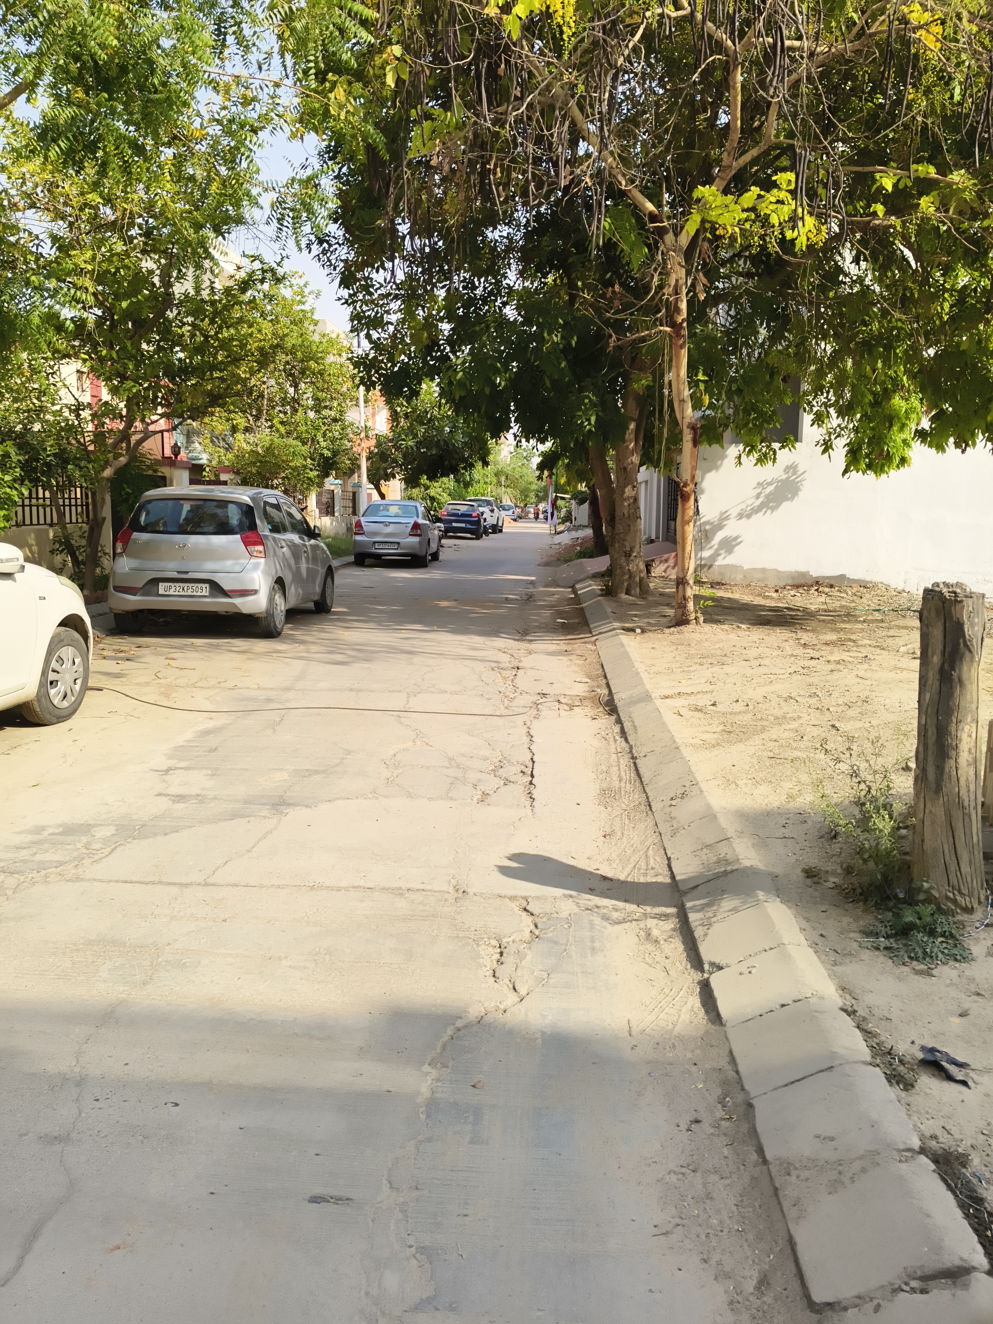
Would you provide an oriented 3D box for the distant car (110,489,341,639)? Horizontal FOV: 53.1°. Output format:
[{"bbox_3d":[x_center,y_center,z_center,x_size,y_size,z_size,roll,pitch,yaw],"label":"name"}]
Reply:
[{"bbox_3d":[-2.960,-1.228,11.368,1.660,1.550,3.620,1,9,3],"label":"distant car"}]

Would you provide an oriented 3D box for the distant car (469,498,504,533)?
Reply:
[{"bbox_3d":[-0.630,-7.082,48.161,1.820,1.660,4.350,1,9,4],"label":"distant car"}]

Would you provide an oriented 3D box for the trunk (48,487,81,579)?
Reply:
[{"bbox_3d":[-5.455,-1.615,12.609,0.260,1.220,0.220,-6,9,1],"label":"trunk"}]

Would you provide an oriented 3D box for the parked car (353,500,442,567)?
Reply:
[{"bbox_3d":[-2.329,-3.138,23.986,1.710,1.510,4.270,1,9,2],"label":"parked car"}]

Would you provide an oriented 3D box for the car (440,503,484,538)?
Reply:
[{"bbox_3d":[-1.403,-6.020,42.211,1.750,1.510,3.990,1,9,2],"label":"car"}]

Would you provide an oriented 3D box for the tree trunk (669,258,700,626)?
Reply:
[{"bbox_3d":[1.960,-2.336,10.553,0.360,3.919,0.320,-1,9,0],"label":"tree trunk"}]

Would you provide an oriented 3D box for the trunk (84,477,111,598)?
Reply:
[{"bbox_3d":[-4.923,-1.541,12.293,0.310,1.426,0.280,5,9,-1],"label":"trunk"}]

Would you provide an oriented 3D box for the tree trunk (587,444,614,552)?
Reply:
[{"bbox_3d":[1.513,-2.354,14.184,0.330,1.540,0.300,-4,9,1],"label":"tree trunk"}]

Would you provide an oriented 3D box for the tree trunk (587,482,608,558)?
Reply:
[{"bbox_3d":[2.438,-3.450,24.160,0.400,1.853,0.350,-3,9,1],"label":"tree trunk"}]

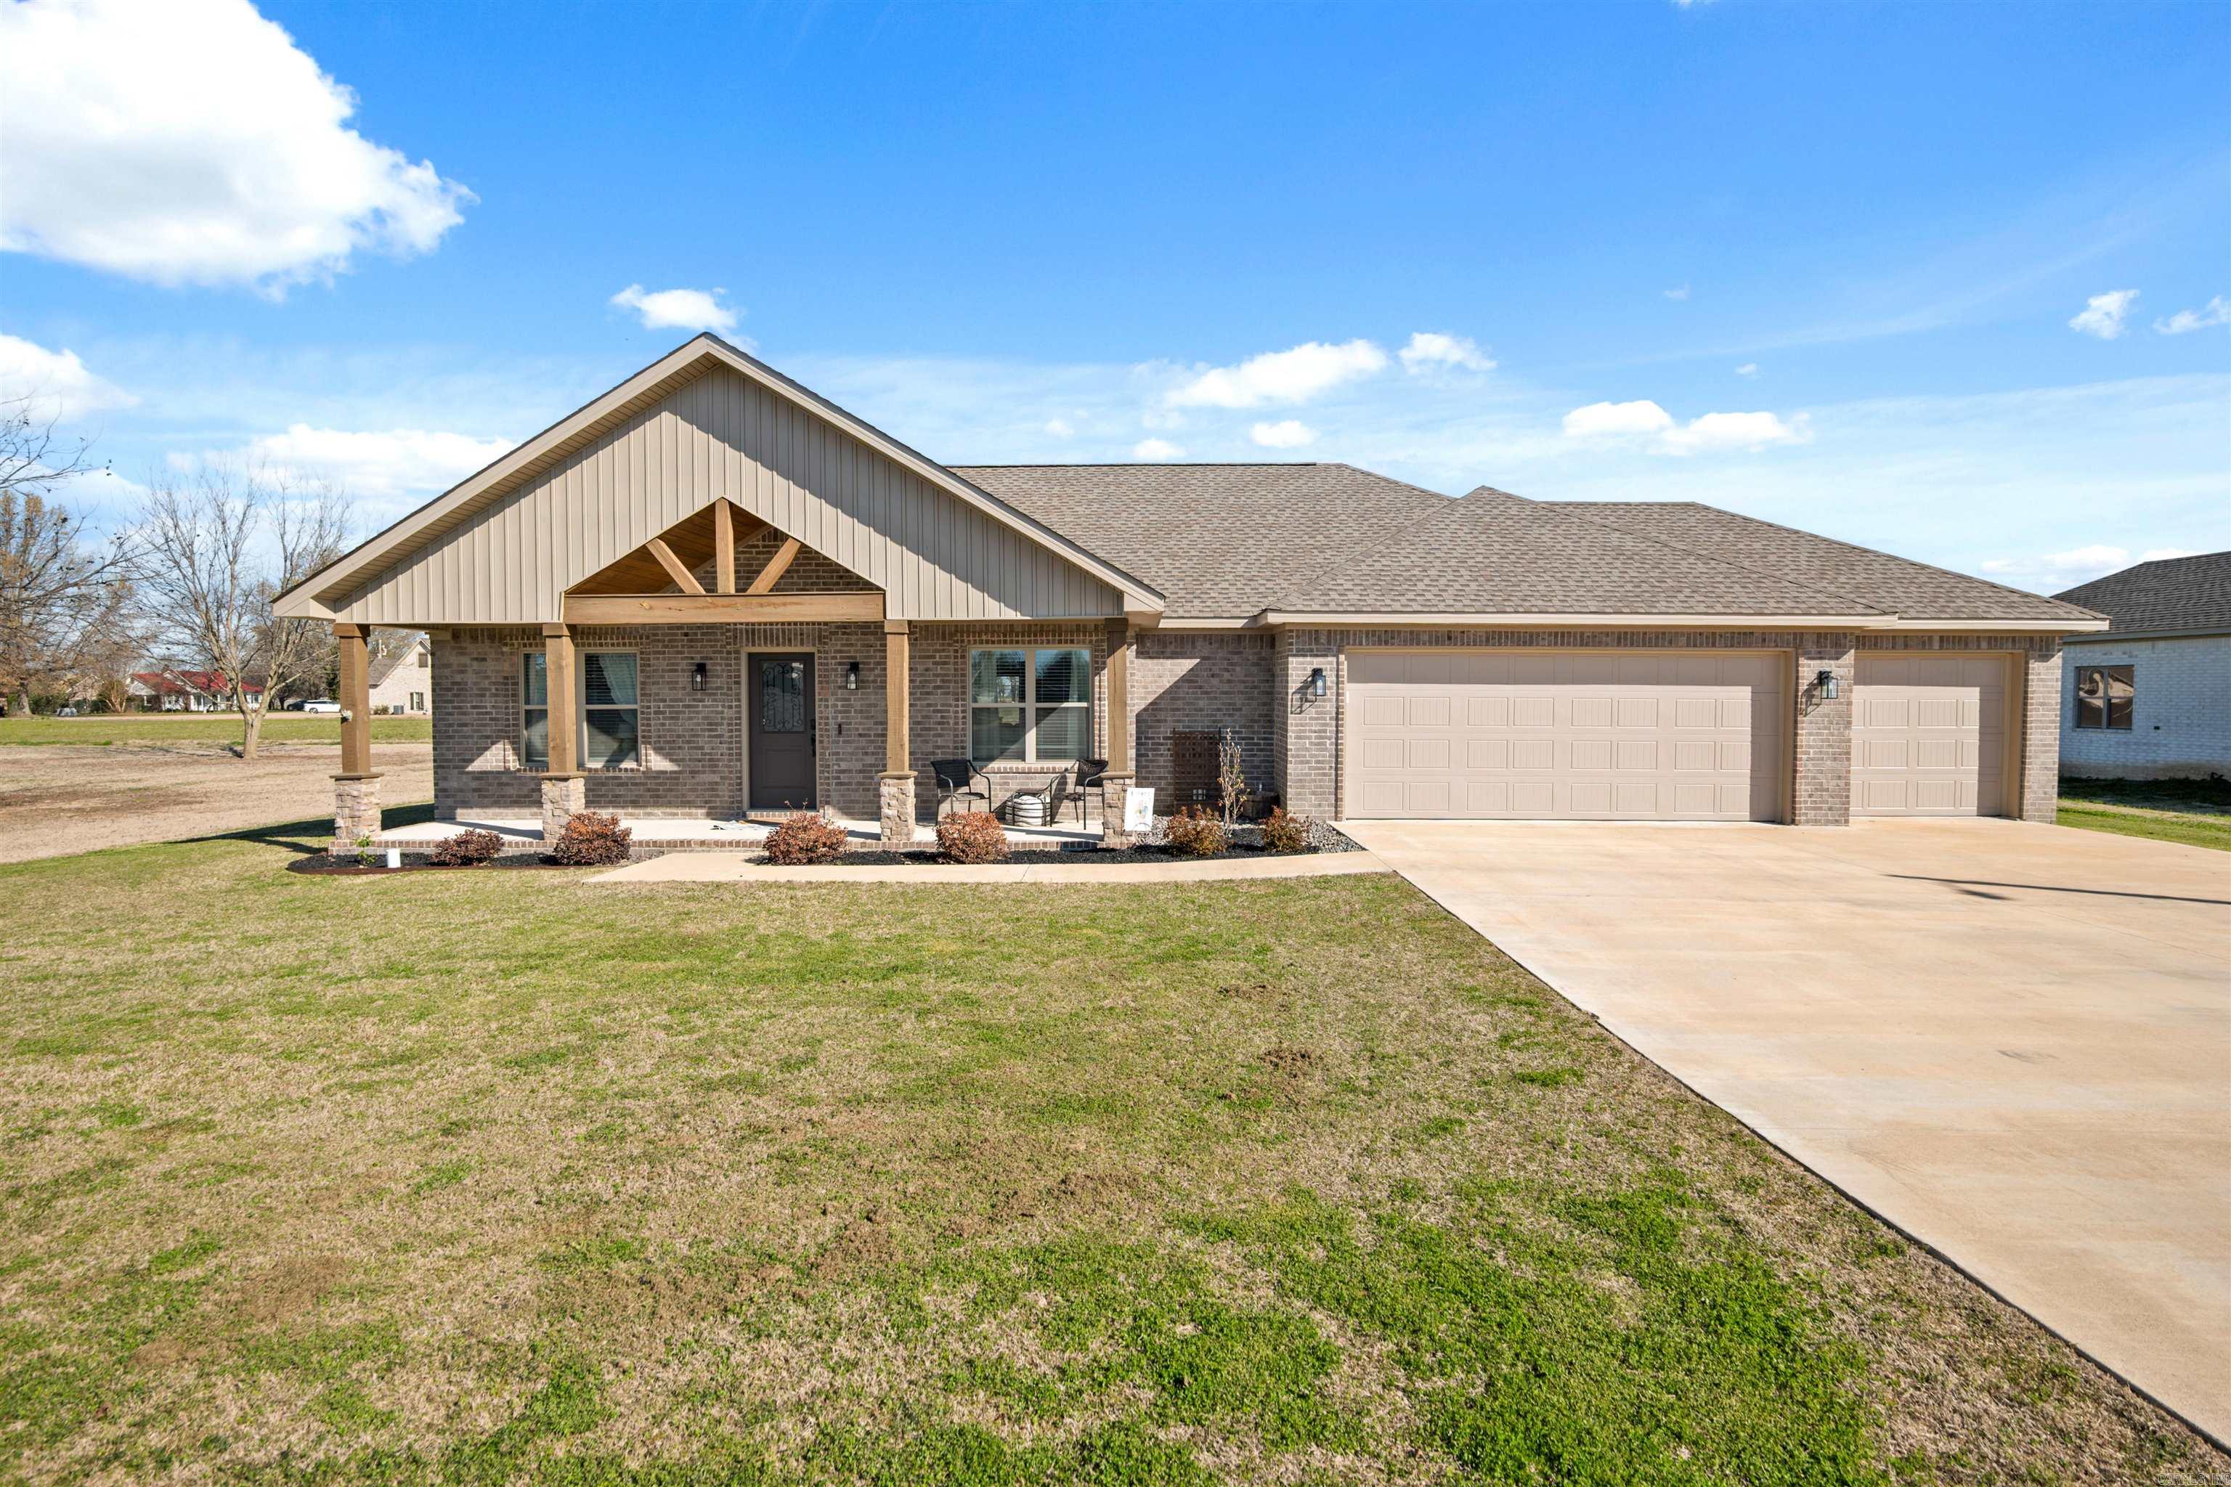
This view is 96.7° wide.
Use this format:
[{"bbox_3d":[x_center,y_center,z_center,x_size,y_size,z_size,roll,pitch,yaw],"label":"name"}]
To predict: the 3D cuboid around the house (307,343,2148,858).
[{"bbox_3d":[1.511,-2.059,17.389,21.300,6.090,13.450,0,2,1],"label":"house"}]

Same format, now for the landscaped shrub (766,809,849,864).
[{"bbox_3d":[-3.256,0.976,10.440,0.830,0.540,0.810,0,2,1],"label":"landscaped shrub"}]

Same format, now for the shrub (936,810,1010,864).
[{"bbox_3d":[-1.499,0.983,10.467,0.760,0.550,0.740,0,2,1],"label":"shrub"}]

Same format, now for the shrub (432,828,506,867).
[{"bbox_3d":[-6.858,1.064,10.490,0.650,0.340,0.630,0,2,1],"label":"shrub"}]

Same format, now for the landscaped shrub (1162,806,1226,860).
[{"bbox_3d":[0.863,0.955,10.686,0.690,0.540,0.670,0,2,1],"label":"landscaped shrub"}]

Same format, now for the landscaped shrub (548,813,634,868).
[{"bbox_3d":[-5.546,0.981,10.470,0.770,0.510,0.750,0,2,1],"label":"landscaped shrub"}]

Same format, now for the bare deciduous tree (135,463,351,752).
[{"bbox_3d":[-25.148,-3.809,28.701,5.200,8.590,5.100,0,2,1],"label":"bare deciduous tree"}]

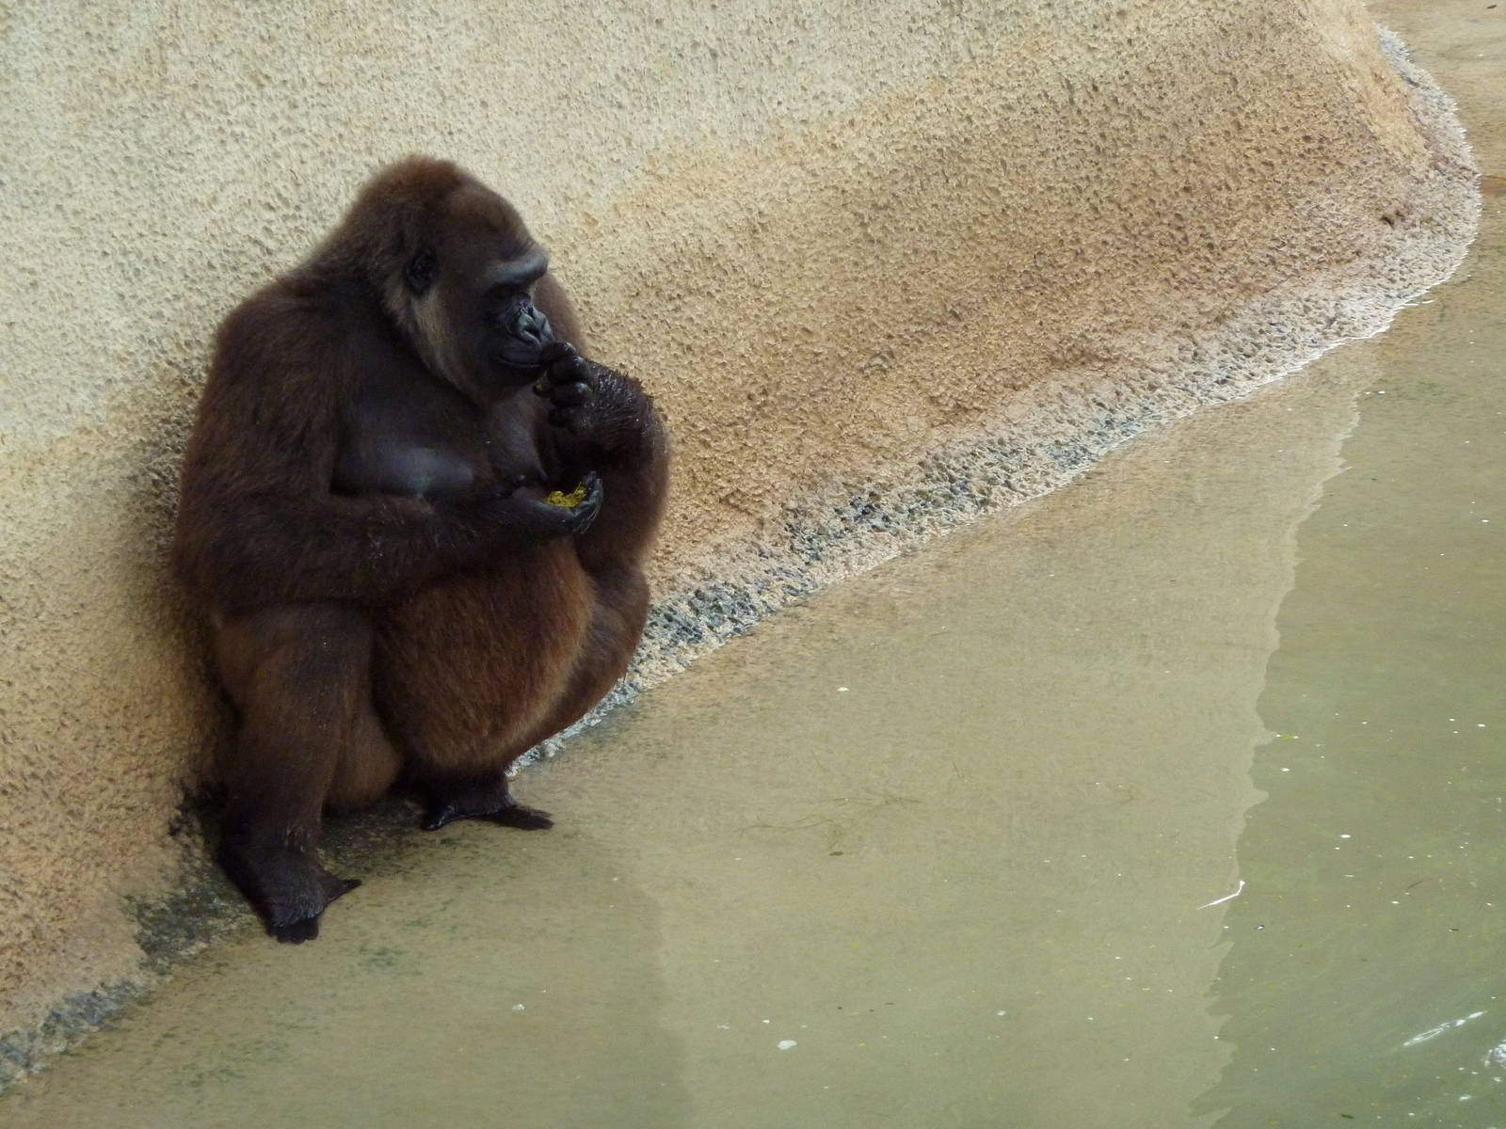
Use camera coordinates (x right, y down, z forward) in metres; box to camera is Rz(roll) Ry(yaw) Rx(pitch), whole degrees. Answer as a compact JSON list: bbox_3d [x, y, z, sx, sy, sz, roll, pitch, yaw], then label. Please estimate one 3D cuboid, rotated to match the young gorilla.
[{"bbox_3d":[-0.428,-0.081,14.300,0.670,0.950,0.570,-18,30,-35],"label":"young gorilla"}]

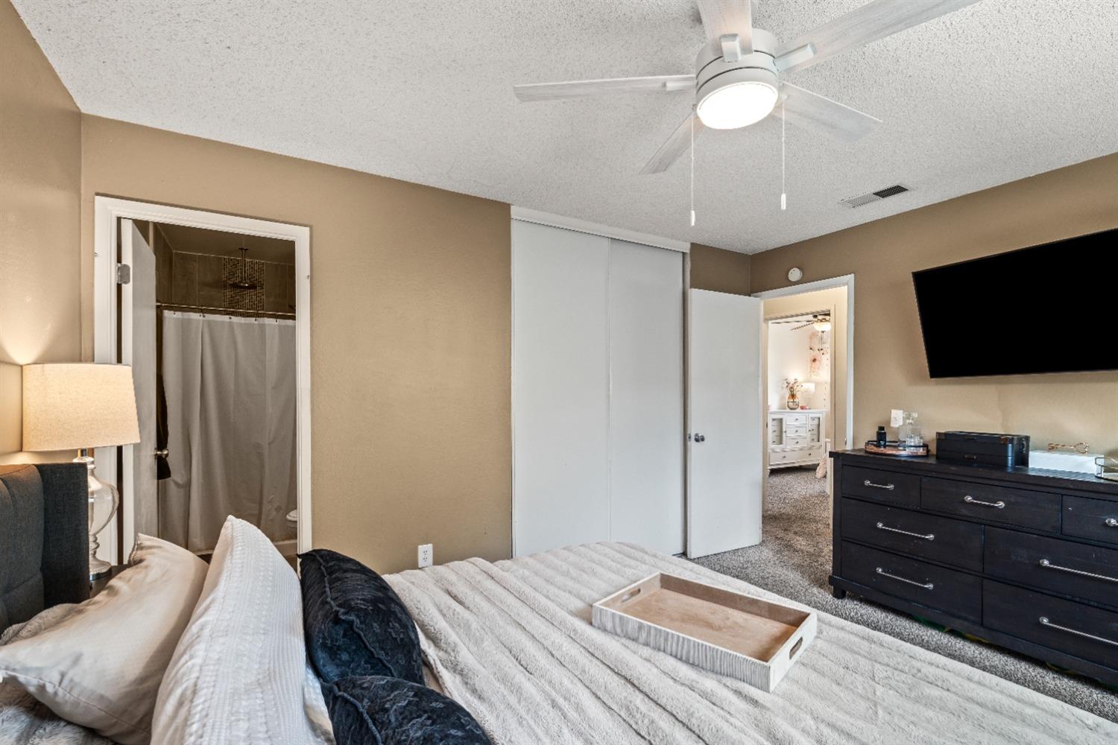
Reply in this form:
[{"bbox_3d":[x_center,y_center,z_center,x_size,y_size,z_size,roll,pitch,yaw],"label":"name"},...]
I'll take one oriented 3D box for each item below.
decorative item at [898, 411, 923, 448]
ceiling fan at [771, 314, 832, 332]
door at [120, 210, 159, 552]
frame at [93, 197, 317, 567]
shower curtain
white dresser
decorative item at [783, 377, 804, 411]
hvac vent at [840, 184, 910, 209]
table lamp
[{"bbox_3d":[2.179,0.360,3.080,0.115,0.235,0.115,1,-1,-31],"label":"decorative item"},{"bbox_3d":[3.458,-0.736,6.500,1.300,0.420,1.300,1,-1,-31],"label":"ceiling fan"},{"bbox_3d":[-2.106,0.345,2.506,0.040,2.030,0.720,1,-1,-31],"label":"door"},{"bbox_3d":[-1.629,0.310,2.347,0.825,2.120,0.130,1,-1,-31],"label":"frame"},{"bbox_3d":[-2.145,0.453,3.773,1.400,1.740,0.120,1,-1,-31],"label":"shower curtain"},{"bbox_3d":[3.481,1.050,7.695,1.450,0.960,0.460,1,-1,-31],"label":"white dresser"},{"bbox_3d":[3.648,0.333,7.720,0.300,0.500,0.280,1,-1,-31],"label":"decorative item"},{"bbox_3d":[1.887,-1.041,2.970,0.180,0.020,0.335,1,-1,-31],"label":"hvac vent"},{"bbox_3d":[-1.545,0.312,1.620,0.280,0.680,0.280,1,-1,-31],"label":"table lamp"}]

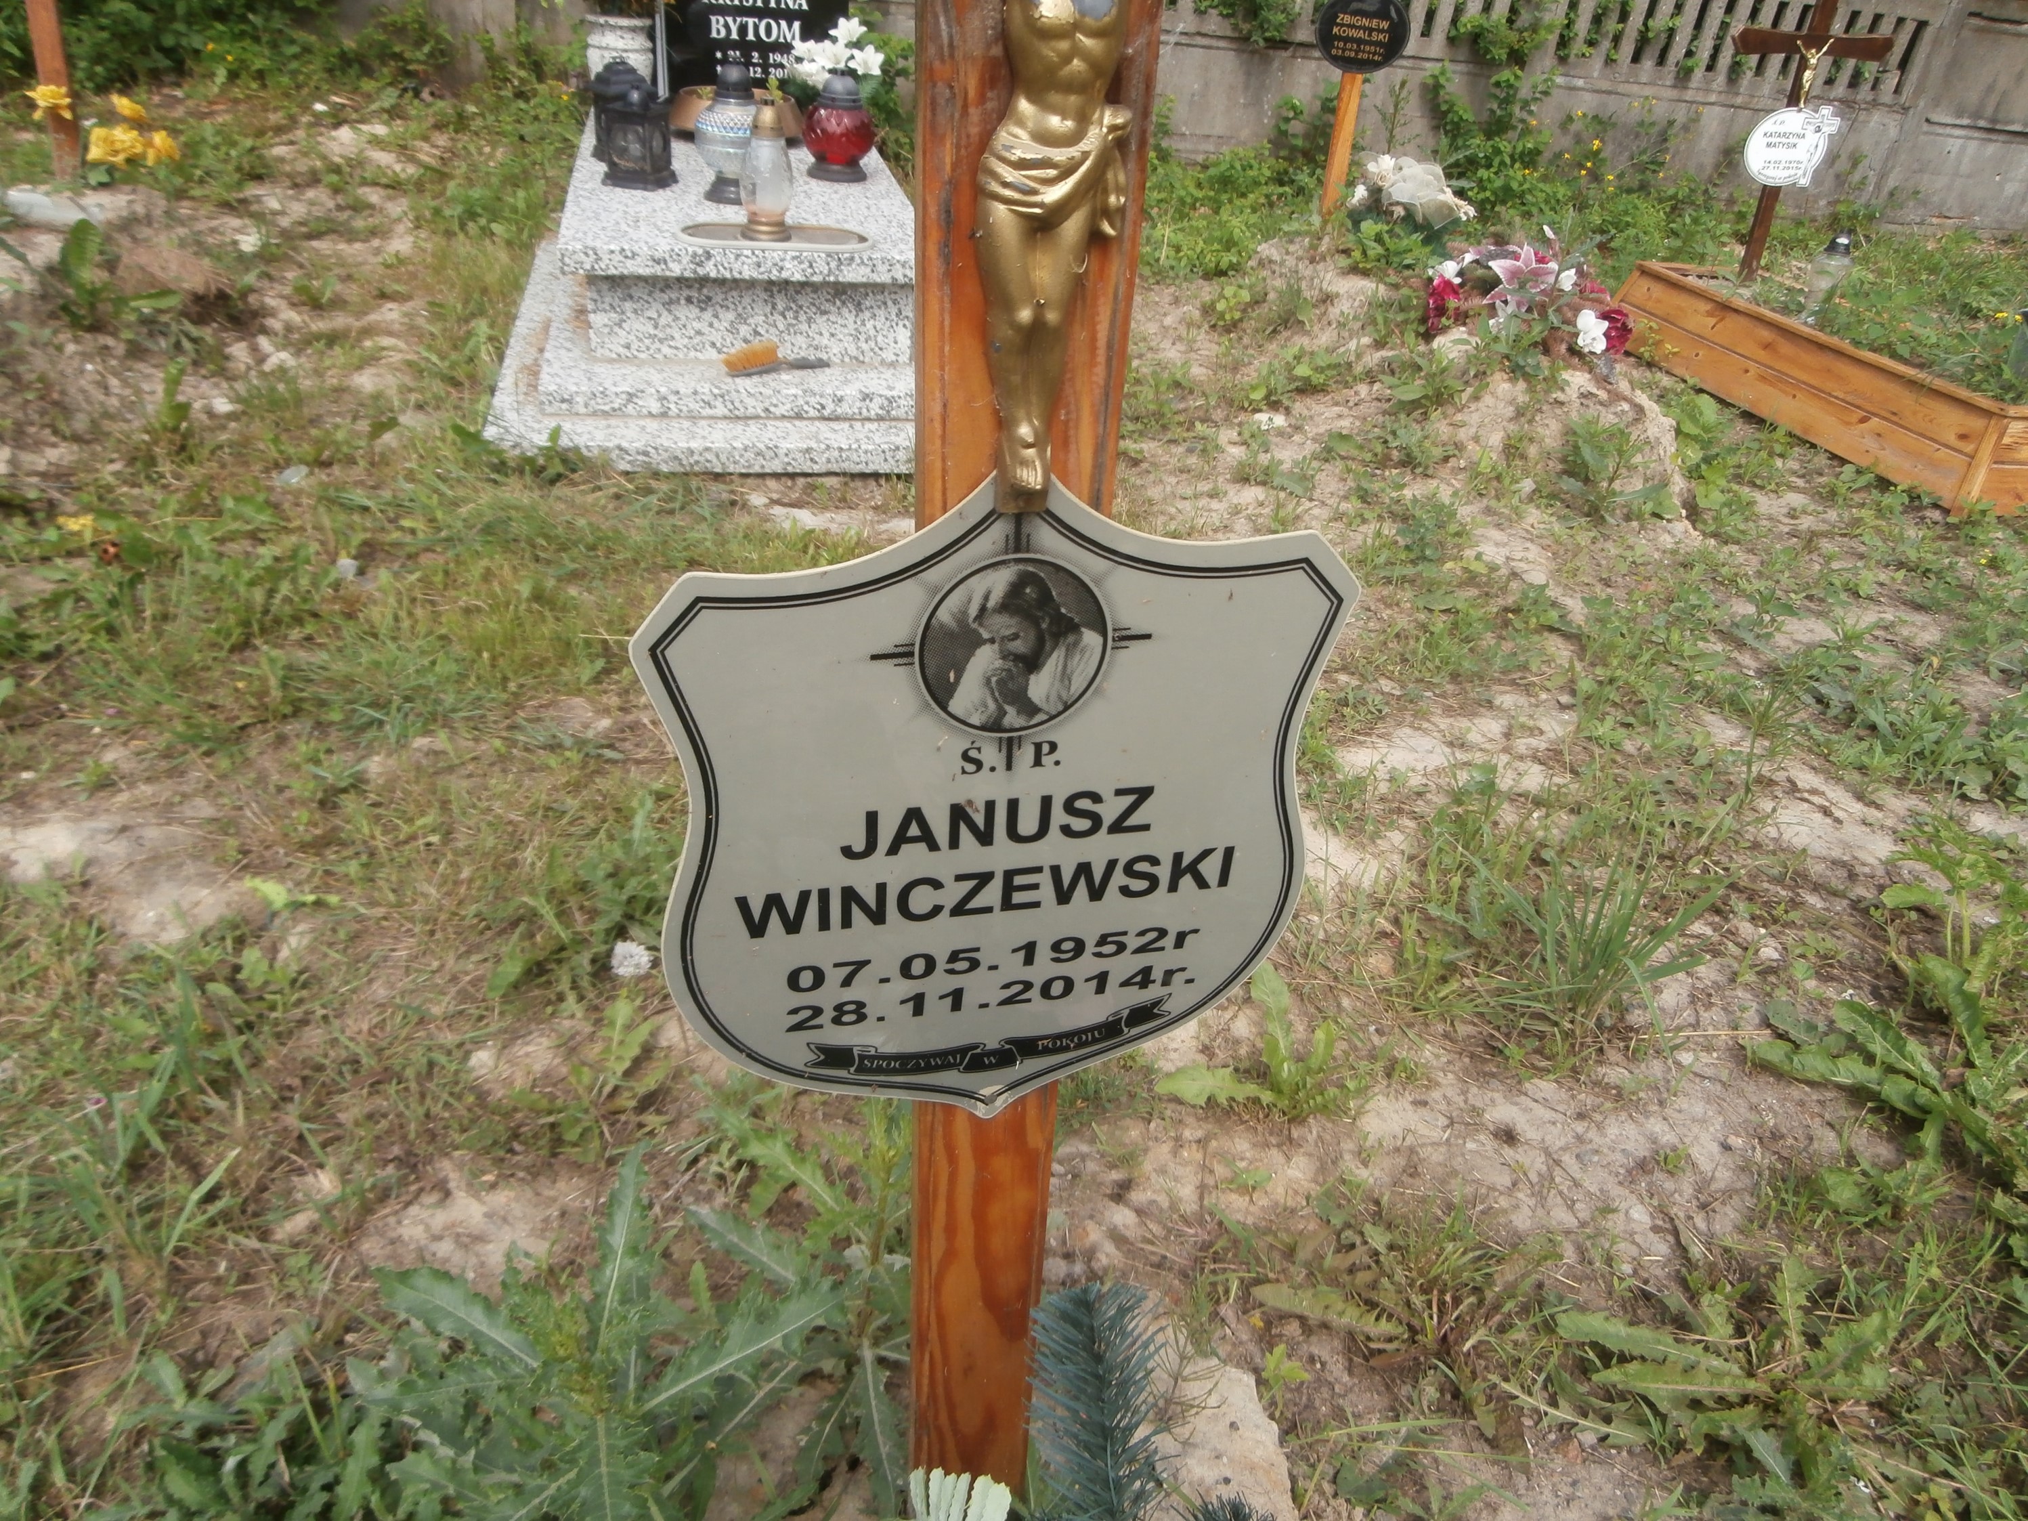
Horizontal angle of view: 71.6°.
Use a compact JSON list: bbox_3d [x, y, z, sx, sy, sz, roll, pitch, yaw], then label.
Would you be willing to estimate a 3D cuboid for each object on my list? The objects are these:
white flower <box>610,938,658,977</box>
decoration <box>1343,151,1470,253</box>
[{"bbox_3d":[-0.433,0.225,1.600,0.050,0.035,0.048,-5,33,-16],"label":"white flower"},{"bbox_3d":[1.333,-1.884,4.750,0.380,0.250,0.280,-4,33,-14],"label":"decoration"}]

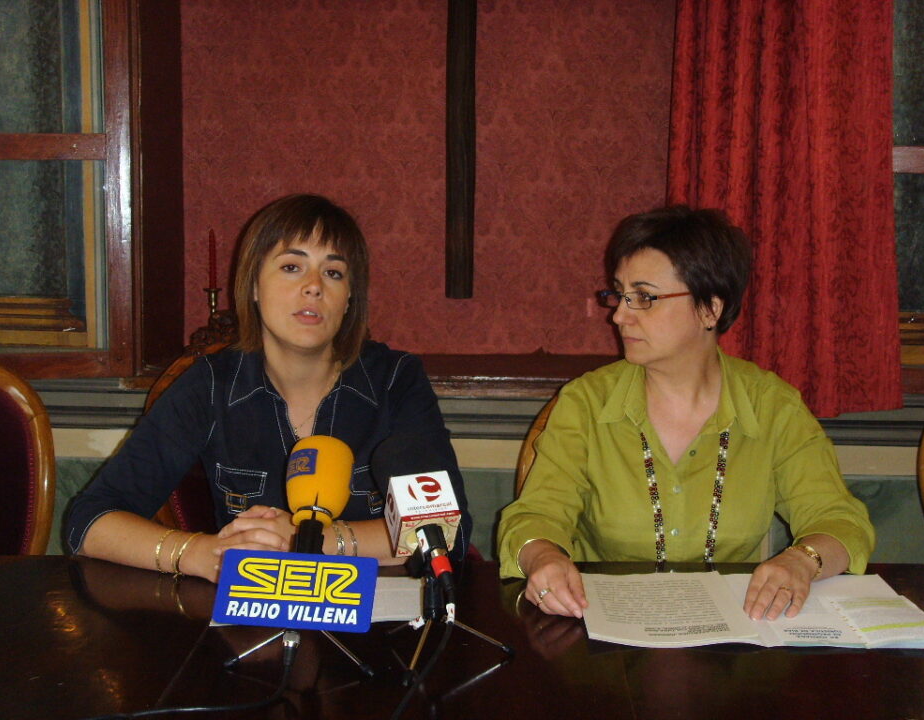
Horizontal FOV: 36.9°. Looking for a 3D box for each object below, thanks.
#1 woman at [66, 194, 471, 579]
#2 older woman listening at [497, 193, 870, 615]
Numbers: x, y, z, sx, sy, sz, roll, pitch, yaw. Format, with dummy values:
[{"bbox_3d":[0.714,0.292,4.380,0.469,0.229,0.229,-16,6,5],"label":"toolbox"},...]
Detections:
[{"bbox_3d":[-0.286,0.379,2.136,0.570,1.260,0.660,0,6,-3],"label":"woman"},{"bbox_3d":[0.318,0.394,2.097,0.530,1.250,0.680,1,6,6],"label":"older woman listening"}]

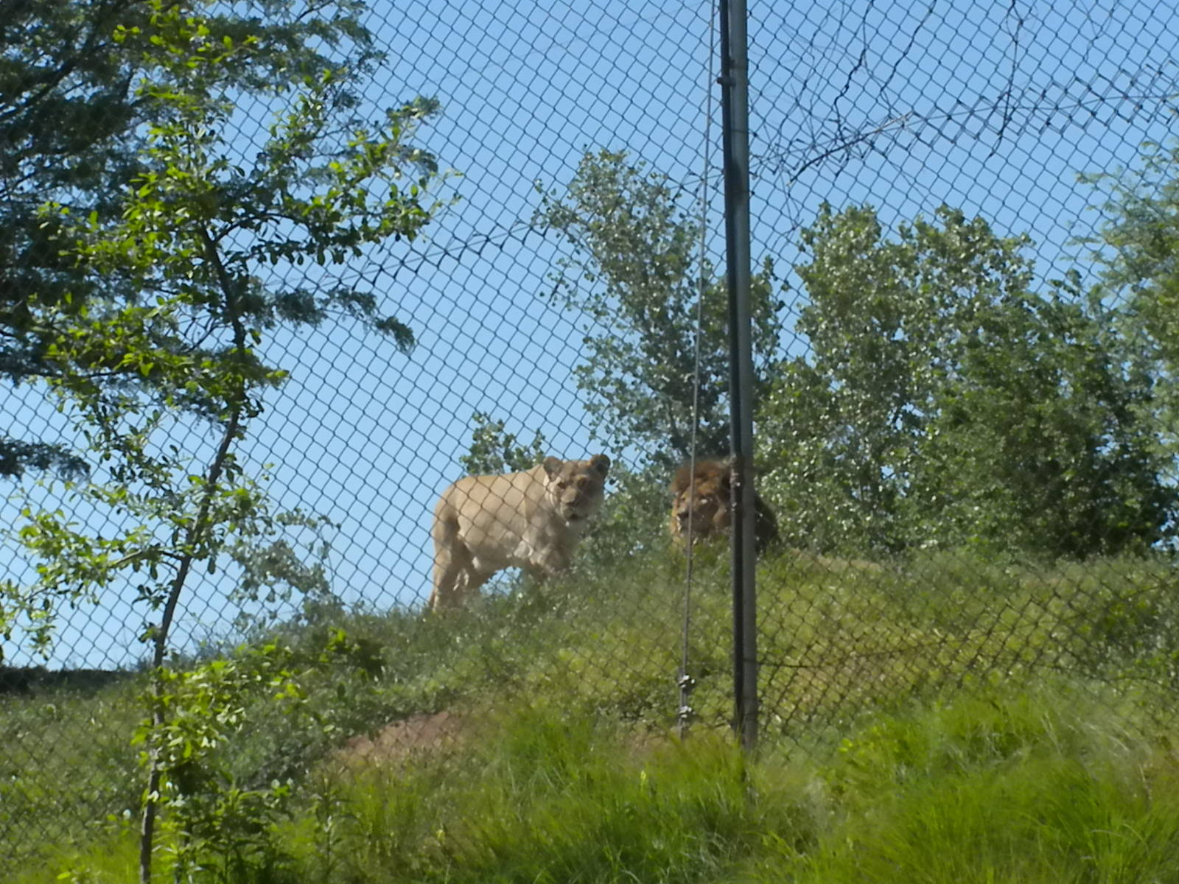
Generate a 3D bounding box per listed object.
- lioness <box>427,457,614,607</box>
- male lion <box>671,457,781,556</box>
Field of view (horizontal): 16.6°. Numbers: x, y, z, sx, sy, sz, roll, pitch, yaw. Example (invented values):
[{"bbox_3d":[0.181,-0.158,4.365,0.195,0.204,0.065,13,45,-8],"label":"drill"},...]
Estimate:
[{"bbox_3d":[-0.410,0.600,24.200,0.500,1.060,1.500,6,-9,-42],"label":"lioness"},{"bbox_3d":[0.880,0.550,25.200,0.720,0.920,1.750,-5,-9,35],"label":"male lion"}]

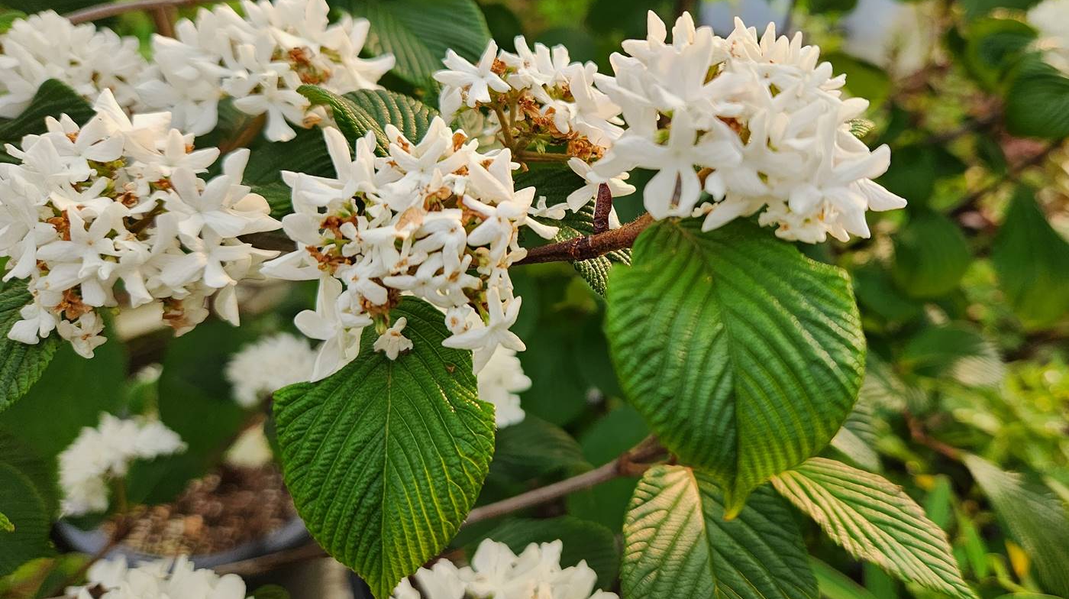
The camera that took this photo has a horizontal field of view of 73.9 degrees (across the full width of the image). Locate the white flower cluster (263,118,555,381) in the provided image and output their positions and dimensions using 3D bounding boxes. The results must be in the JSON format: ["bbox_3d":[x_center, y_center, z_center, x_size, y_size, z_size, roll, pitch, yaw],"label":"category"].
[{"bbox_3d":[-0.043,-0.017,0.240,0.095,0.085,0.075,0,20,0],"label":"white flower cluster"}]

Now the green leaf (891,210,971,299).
[{"bbox_3d":[0.322,-0.036,0.580,0.063,0.070,0.025,-7,-19,22],"label":"green leaf"}]

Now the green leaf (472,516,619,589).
[{"bbox_3d":[0.005,0.135,0.370,0.080,0.020,0.060,5,51,4],"label":"green leaf"}]

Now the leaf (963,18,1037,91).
[{"bbox_3d":[0.360,-0.190,0.550,0.056,0.056,0.025,2,20,6],"label":"leaf"}]

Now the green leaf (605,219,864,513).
[{"bbox_3d":[0.059,0.021,0.230,0.076,0.093,0.025,-10,-19,4],"label":"green leaf"}]

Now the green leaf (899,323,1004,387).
[{"bbox_3d":[0.337,0.044,0.580,0.083,0.034,0.050,6,16,22],"label":"green leaf"}]

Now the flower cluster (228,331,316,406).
[{"bbox_3d":[-0.181,0.047,0.510,0.074,0.053,0.066,-5,16,-17],"label":"flower cluster"}]

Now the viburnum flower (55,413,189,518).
[{"bbox_3d":[-0.279,0.110,0.490,0.078,0.058,0.068,-7,17,-24],"label":"viburnum flower"}]

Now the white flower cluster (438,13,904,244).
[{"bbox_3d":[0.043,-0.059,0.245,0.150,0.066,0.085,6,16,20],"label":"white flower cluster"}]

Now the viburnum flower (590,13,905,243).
[{"bbox_3d":[0.069,-0.055,0.230,0.100,0.073,0.080,0,20,0],"label":"viburnum flower"}]

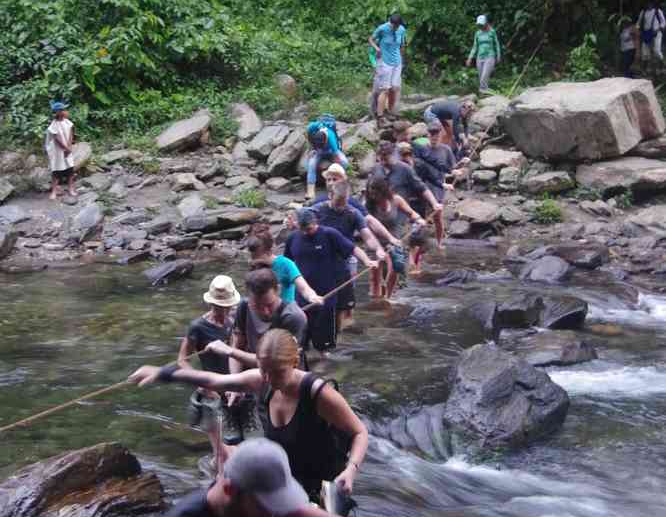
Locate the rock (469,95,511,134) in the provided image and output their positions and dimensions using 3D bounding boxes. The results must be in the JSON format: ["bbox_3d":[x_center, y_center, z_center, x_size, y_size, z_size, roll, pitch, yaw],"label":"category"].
[{"bbox_3d":[2.440,-2.245,21.200,0.660,0.500,0.550,0,10,0],"label":"rock"}]

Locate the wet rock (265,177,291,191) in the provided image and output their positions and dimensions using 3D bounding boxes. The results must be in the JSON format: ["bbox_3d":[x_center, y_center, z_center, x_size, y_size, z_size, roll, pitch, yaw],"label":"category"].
[{"bbox_3d":[-0.776,-1.034,19.000,0.360,0.200,0.300,0,8,0],"label":"wet rock"}]

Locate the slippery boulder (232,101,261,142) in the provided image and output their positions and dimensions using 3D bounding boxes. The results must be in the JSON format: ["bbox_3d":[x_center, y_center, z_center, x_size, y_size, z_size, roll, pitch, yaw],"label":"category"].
[{"bbox_3d":[-1.317,-2.086,20.700,0.480,0.600,0.460,0,8,0],"label":"slippery boulder"}]

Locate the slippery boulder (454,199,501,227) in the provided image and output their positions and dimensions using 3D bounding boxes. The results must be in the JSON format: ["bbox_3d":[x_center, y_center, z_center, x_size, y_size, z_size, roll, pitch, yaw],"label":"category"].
[{"bbox_3d":[1.934,-0.602,18.200,0.610,0.300,0.480,0,10,0],"label":"slippery boulder"}]

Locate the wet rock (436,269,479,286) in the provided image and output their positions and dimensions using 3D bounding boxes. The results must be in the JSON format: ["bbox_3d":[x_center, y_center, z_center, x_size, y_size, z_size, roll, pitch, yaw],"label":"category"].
[{"bbox_3d":[1.548,0.236,16.900,0.520,0.200,0.380,0,10,0],"label":"wet rock"}]

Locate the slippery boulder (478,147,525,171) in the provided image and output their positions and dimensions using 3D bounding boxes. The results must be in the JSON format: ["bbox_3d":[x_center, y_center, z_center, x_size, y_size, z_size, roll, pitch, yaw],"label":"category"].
[{"bbox_3d":[2.442,-1.435,19.700,0.660,0.270,0.480,0,10,0],"label":"slippery boulder"}]

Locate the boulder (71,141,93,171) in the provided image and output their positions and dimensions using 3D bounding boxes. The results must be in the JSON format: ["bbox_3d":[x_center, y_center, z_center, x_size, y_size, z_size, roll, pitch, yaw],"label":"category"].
[{"bbox_3d":[-3.766,-1.515,20.200,0.420,0.450,0.400,0,8,0],"label":"boulder"}]

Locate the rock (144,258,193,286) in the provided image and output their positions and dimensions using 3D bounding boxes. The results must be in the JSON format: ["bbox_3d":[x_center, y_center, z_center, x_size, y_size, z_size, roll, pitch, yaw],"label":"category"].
[{"bbox_3d":[-1.984,0.157,16.400,0.560,0.260,0.420,0,11,0],"label":"rock"}]

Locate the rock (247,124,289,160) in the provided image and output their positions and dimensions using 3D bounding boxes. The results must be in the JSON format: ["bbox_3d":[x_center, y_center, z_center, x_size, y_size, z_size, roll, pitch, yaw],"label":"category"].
[{"bbox_3d":[-0.968,-1.730,20.100,0.620,0.450,0.550,0,10,0],"label":"rock"}]

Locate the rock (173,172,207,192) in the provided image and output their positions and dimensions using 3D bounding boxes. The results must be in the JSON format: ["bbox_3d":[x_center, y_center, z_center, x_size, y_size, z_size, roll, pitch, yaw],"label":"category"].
[{"bbox_3d":[-2.016,-1.082,19.100,0.480,0.280,0.420,0,8,0],"label":"rock"}]

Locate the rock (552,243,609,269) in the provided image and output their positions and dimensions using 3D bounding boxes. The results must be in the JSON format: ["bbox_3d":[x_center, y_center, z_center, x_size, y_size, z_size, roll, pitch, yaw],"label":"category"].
[{"bbox_3d":[2.967,-0.024,16.300,0.660,0.250,0.500,0,10,0],"label":"rock"}]

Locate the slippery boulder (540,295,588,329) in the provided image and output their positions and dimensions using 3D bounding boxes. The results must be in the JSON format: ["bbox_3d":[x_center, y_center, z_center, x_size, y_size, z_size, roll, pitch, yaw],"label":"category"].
[{"bbox_3d":[2.503,0.584,14.700,0.530,0.360,0.480,0,10,0],"label":"slippery boulder"}]

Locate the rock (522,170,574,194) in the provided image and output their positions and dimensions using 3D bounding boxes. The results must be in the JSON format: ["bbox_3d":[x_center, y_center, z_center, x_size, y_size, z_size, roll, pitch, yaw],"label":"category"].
[{"bbox_3d":[3.059,-1.093,19.300,0.730,0.270,0.500,0,10,0],"label":"rock"}]

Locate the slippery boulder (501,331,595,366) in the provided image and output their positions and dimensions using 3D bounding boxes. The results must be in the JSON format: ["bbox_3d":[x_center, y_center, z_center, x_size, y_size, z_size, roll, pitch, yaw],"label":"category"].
[{"bbox_3d":[2.038,0.847,12.800,0.850,0.220,0.600,0,11,0],"label":"slippery boulder"}]

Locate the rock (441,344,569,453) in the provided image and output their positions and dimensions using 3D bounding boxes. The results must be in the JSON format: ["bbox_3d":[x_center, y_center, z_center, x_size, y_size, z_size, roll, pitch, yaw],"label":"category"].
[{"bbox_3d":[1.362,1.120,10.800,0.950,0.680,0.800,0,11,0],"label":"rock"}]

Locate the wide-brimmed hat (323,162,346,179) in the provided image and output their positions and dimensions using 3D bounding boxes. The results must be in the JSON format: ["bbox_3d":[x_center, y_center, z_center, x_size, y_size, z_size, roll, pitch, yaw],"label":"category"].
[{"bbox_3d":[0.021,-0.921,14.400,0.280,0.150,0.310,10,13,30],"label":"wide-brimmed hat"}]

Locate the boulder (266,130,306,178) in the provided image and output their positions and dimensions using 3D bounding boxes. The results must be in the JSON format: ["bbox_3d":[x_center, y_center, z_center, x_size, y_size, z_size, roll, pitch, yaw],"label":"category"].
[{"bbox_3d":[-0.664,-1.498,19.400,0.580,0.690,0.620,0,8,0],"label":"boulder"}]

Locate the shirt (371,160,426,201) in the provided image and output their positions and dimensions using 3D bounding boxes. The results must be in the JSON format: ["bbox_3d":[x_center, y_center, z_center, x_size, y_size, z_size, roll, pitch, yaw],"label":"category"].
[{"bbox_3d":[0.792,-0.894,16.200,0.620,0.560,0.400,-1,10,-7],"label":"shirt"}]

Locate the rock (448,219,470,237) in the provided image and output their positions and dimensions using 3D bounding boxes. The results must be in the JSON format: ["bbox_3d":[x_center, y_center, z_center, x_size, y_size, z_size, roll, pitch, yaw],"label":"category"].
[{"bbox_3d":[1.749,-0.415,18.800,0.330,0.250,0.300,0,10,0],"label":"rock"}]

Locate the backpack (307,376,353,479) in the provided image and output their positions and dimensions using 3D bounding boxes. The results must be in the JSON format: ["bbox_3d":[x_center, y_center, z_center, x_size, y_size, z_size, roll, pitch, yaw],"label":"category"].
[{"bbox_3d":[-0.053,0.777,6.250,0.290,0.440,0.180,5,12,26],"label":"backpack"}]

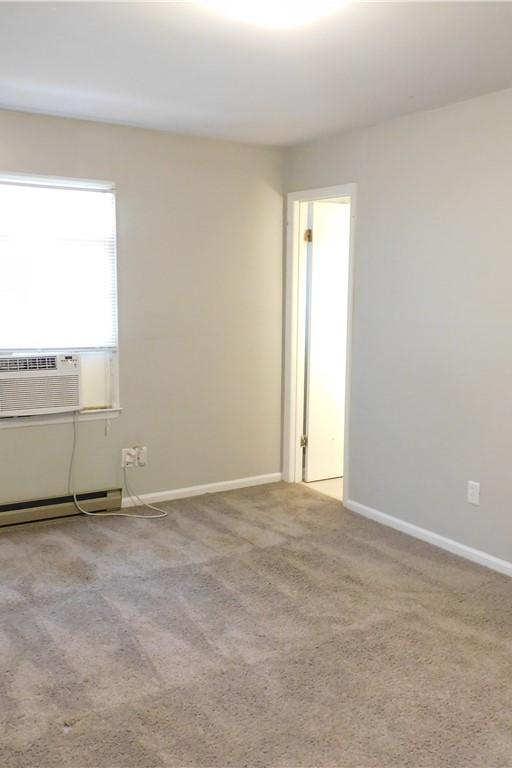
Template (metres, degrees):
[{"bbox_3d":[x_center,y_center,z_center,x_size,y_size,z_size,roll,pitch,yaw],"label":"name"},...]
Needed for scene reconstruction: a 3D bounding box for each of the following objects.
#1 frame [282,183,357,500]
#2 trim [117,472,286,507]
[{"bbox_3d":[0.467,-0.260,4.911,0.130,2.105,0.741,-4,9,-32],"label":"frame"},{"bbox_3d":[-0.349,0.745,5.011,1.285,0.067,0.016,-4,9,-32],"label":"trim"}]

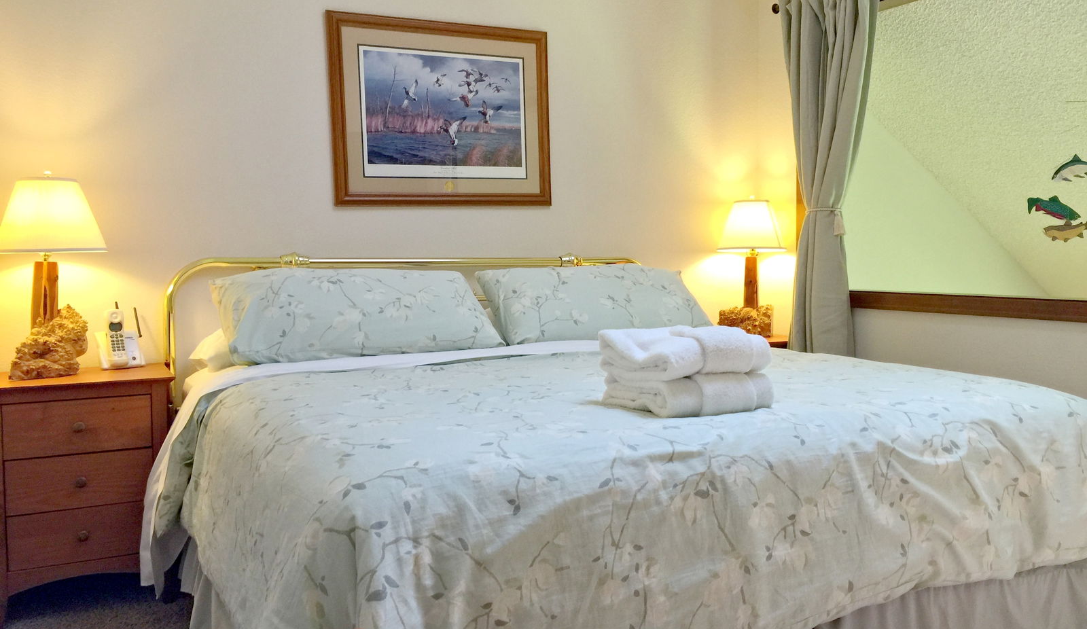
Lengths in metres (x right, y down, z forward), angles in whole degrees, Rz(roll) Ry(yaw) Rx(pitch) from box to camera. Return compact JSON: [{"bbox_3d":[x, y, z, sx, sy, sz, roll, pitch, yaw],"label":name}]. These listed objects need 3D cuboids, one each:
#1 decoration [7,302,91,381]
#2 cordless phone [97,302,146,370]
[{"bbox_3d":[-1.561,0.078,2.879,0.212,0.222,0.170,-2,4,-27],"label":"decoration"},{"bbox_3d":[-1.406,0.076,3.036,0.100,0.207,0.125,3,5,42],"label":"cordless phone"}]

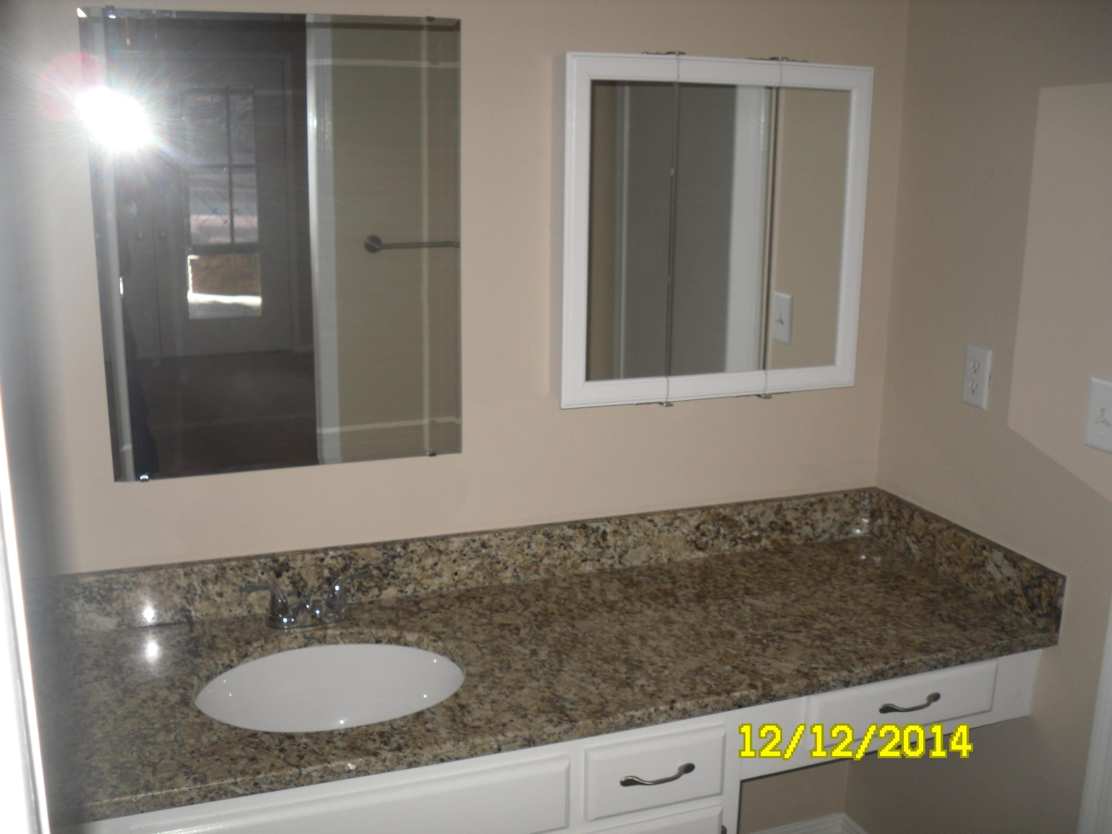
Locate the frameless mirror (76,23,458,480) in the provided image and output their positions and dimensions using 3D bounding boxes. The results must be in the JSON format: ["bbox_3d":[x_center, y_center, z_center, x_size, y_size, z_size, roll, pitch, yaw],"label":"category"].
[{"bbox_3d":[-0.458,-0.286,1.911,0.612,0.765,0.010,-4,14,-20],"label":"frameless mirror"}]

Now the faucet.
[{"bbox_3d":[-0.420,0.327,1.933,0.230,0.085,0.145,-4,14,-19],"label":"faucet"}]

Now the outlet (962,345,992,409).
[{"bbox_3d":[0.785,-0.074,2.106,0.009,0.114,0.070,-4,14,-19],"label":"outlet"}]

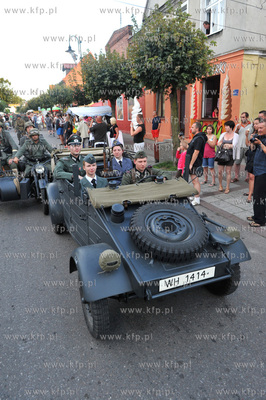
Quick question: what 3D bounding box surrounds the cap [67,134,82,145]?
[{"bbox_3d":[-0.889,-0.917,4.050,0.255,0.140,0.280,-9,20,-25],"label":"cap"}]

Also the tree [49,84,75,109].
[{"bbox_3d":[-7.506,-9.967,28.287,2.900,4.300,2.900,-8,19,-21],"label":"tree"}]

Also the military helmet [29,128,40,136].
[{"bbox_3d":[-2.111,-1.445,5.720,0.240,0.185,0.290,-11,21,-26],"label":"military helmet"}]

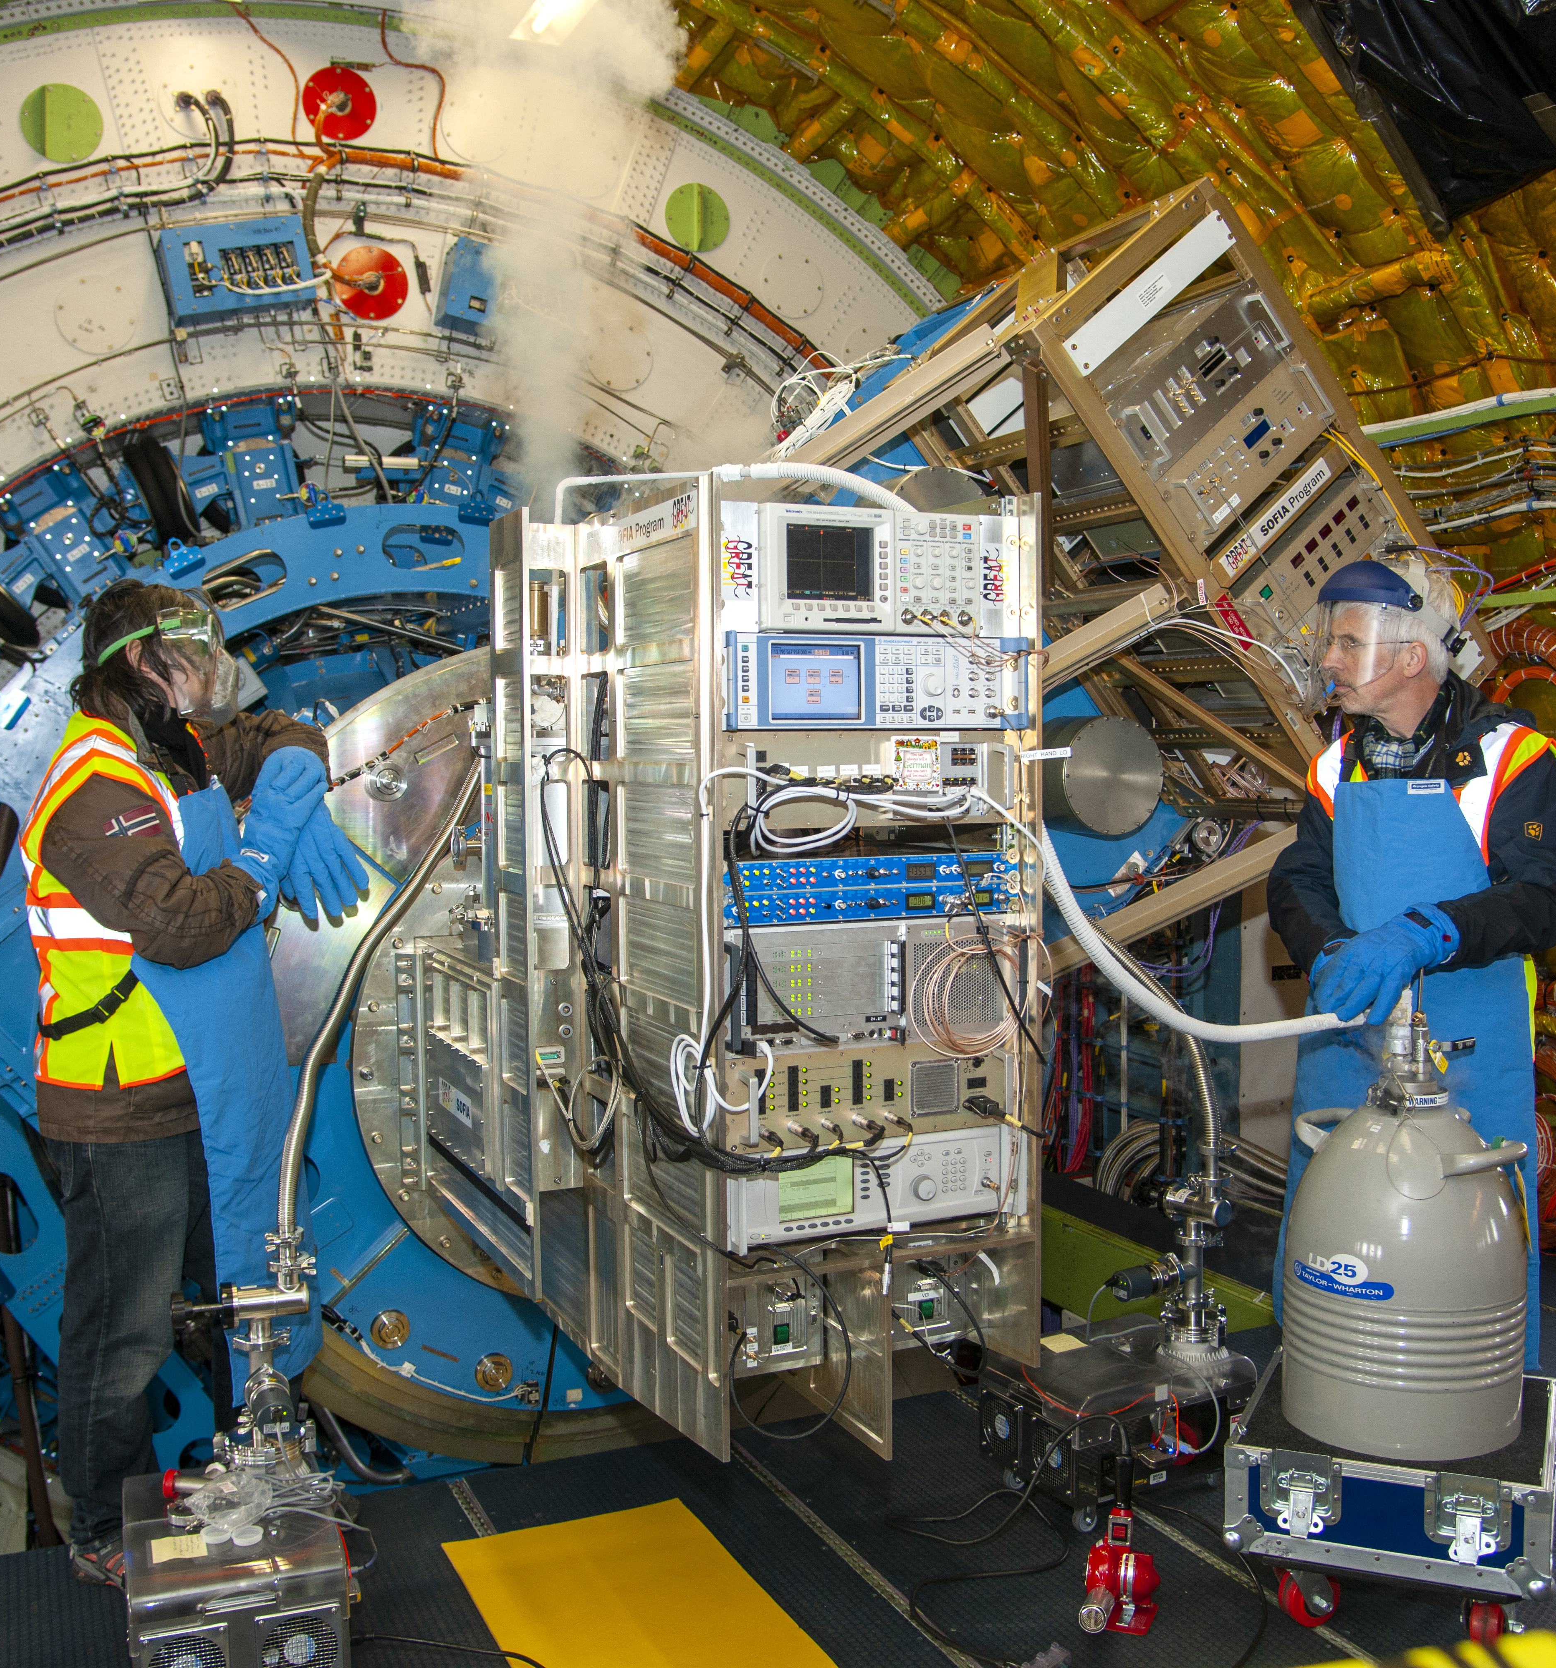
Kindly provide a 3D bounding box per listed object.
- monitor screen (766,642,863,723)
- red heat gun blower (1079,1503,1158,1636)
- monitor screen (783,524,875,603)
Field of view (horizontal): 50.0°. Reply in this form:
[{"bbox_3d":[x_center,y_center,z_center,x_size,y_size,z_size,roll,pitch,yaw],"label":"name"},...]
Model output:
[{"bbox_3d":[0.053,-0.206,2.282,0.145,0.109,0.020,-2,4,-26],"label":"monitor screen"},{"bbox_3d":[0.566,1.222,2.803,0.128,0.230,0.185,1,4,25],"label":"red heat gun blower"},{"bbox_3d":[0.071,-0.377,2.318,0.137,0.104,0.020,-2,3,-25],"label":"monitor screen"}]

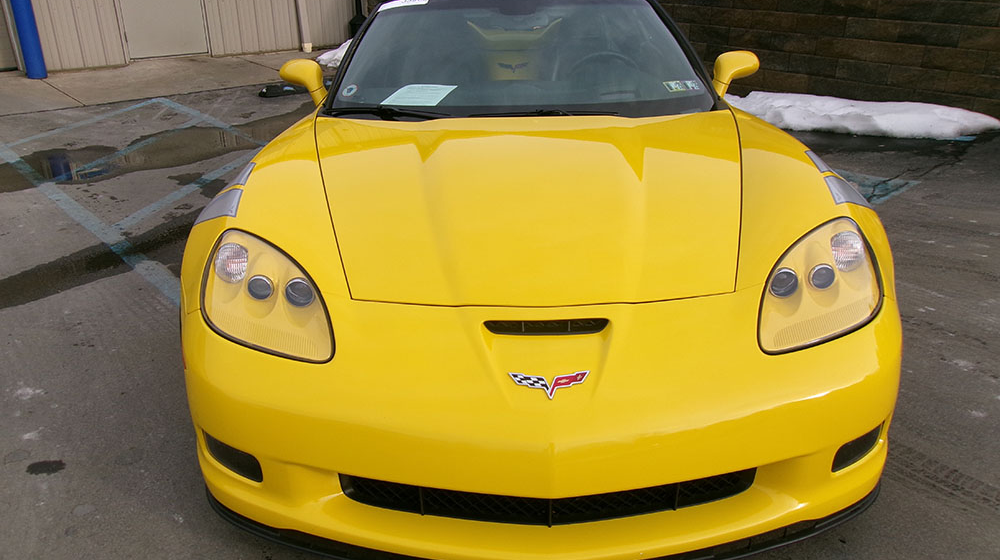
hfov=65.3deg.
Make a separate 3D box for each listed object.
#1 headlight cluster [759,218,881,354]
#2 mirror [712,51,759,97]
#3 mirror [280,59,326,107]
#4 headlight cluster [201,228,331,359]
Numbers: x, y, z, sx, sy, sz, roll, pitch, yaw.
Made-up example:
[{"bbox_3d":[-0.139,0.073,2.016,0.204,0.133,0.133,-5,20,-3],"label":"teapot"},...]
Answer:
[{"bbox_3d":[0.763,0.010,1.878,0.370,0.210,0.430,-1,24,0],"label":"headlight cluster"},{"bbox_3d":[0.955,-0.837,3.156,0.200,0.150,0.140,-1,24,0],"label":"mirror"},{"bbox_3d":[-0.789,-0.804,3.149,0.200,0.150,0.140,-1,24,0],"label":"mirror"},{"bbox_3d":[-0.557,0.032,1.871,0.370,0.210,0.430,-1,24,0],"label":"headlight cluster"}]

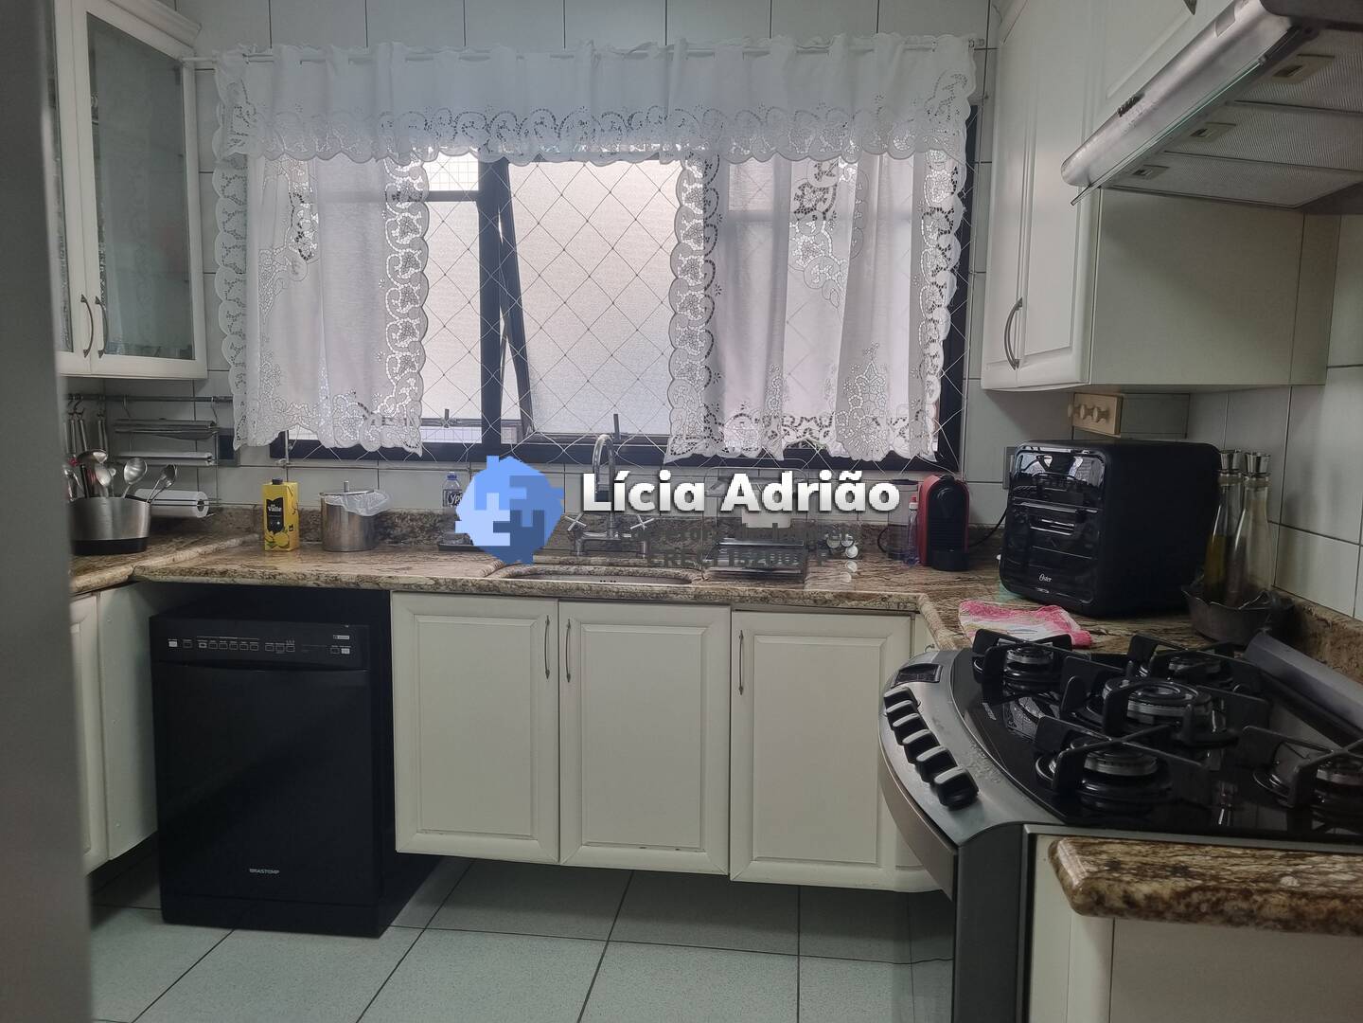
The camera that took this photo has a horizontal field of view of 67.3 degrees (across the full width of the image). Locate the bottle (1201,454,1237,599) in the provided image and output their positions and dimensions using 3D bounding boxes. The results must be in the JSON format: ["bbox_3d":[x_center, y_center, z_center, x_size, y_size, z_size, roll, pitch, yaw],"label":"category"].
[{"bbox_3d":[1.096,0.048,2.076,0.080,0.335,0.080,1,6,6],"label":"bottle"}]

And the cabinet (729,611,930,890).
[{"bbox_3d":[0.389,0.586,2.866,0.475,0.727,0.500,1,7,7],"label":"cabinet"}]

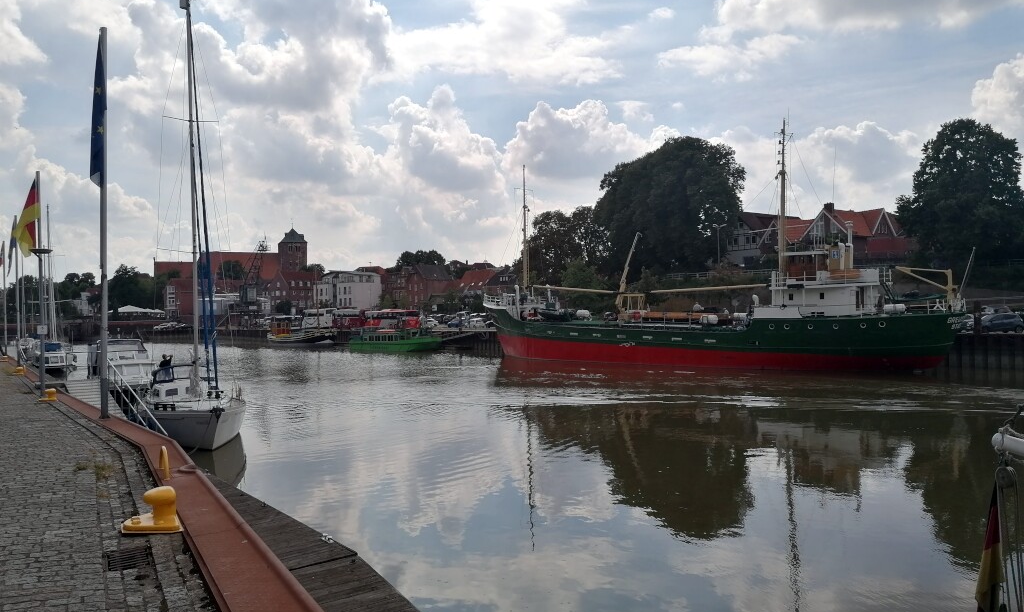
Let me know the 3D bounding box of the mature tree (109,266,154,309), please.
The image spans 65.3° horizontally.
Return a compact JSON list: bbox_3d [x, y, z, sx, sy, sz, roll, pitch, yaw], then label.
[{"bbox_3d":[-101.262,-4.645,212.000,11.700,12.600,11.000,-1,-1,0],"label":"mature tree"}]

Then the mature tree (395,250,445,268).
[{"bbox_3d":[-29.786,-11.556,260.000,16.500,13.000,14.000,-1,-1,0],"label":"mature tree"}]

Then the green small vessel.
[{"bbox_3d":[-15.753,4.530,108.000,14.000,3.500,4.200,-2,-1,44],"label":"green small vessel"}]

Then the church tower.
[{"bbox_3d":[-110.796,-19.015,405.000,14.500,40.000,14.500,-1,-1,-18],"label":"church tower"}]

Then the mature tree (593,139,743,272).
[{"bbox_3d":[27.607,-17.266,140.000,25.500,25.000,22.000,-1,-1,0],"label":"mature tree"}]

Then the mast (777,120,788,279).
[{"bbox_3d":[20.460,-8.041,60.300,0.700,12.000,0.700,-1,-1,-41],"label":"mast"}]

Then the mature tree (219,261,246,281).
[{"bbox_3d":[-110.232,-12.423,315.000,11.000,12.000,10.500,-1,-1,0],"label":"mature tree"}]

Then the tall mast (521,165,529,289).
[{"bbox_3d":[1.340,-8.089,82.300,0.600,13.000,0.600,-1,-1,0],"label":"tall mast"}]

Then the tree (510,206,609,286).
[{"bbox_3d":[11.894,-14.398,200.000,24.000,21.000,18.000,-1,-1,0],"label":"tree"}]

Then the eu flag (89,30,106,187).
[{"bbox_3d":[-7.525,-3.586,14.500,0.350,2.830,0.250,-1,-1,-18],"label":"eu flag"}]

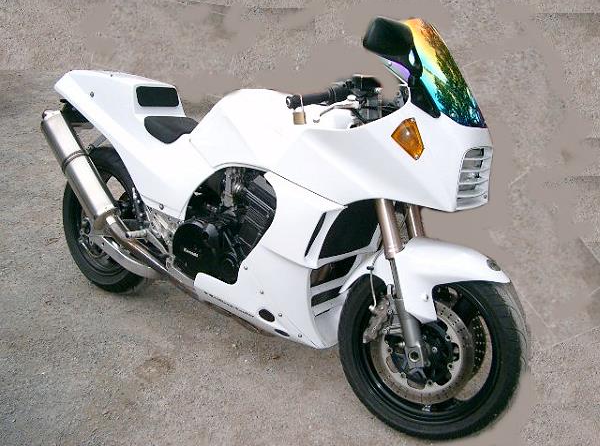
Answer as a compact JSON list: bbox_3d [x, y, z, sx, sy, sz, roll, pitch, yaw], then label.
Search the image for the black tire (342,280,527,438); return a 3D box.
[{"bbox_3d":[0.398,0.380,2.009,0.600,0.600,0.125,16,11,26],"label":"black tire"}]

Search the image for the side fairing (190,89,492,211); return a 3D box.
[{"bbox_3d":[0.132,-0.244,2.114,1.030,0.340,0.500,18,15,33],"label":"side fairing"}]

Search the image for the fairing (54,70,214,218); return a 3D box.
[{"bbox_3d":[-0.694,-0.379,2.694,1.120,0.470,0.330,18,15,33],"label":"fairing"}]

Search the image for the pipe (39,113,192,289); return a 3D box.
[{"bbox_3d":[-0.744,-0.072,2.507,0.888,0.195,0.135,48,29,15],"label":"pipe"}]

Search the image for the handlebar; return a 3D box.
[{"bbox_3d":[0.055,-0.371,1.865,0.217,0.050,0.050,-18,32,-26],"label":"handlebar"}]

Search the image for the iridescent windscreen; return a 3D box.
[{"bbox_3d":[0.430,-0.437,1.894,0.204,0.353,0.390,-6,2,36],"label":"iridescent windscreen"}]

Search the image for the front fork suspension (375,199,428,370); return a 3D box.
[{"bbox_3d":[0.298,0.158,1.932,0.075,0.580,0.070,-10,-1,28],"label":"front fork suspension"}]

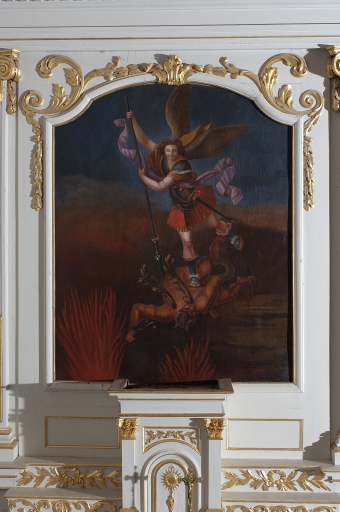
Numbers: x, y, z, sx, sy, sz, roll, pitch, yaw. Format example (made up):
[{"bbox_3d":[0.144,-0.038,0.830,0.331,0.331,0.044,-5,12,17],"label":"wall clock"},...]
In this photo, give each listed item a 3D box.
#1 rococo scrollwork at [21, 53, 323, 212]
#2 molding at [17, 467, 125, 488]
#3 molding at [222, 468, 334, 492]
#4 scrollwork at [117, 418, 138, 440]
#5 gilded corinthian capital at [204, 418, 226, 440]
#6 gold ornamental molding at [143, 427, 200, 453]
[{"bbox_3d":[0.015,-0.893,5.350,2.176,1.142,0.110,0,0,2],"label":"rococo scrollwork"},{"bbox_3d":[-0.708,1.562,5.201,0.745,0.155,0.040,0,0,2],"label":"molding"},{"bbox_3d":[0.737,1.560,5.138,0.771,0.170,0.040,0,0,2],"label":"molding"},{"bbox_3d":[-0.288,1.182,5.035,0.148,0.146,0.120,0,0,1],"label":"scrollwork"},{"bbox_3d":[0.310,1.181,5.030,0.149,0.146,0.120,0,0,1],"label":"gilded corinthian capital"},{"bbox_3d":[0.013,1.268,5.090,0.398,0.186,0.030,0,0,1],"label":"gold ornamental molding"}]

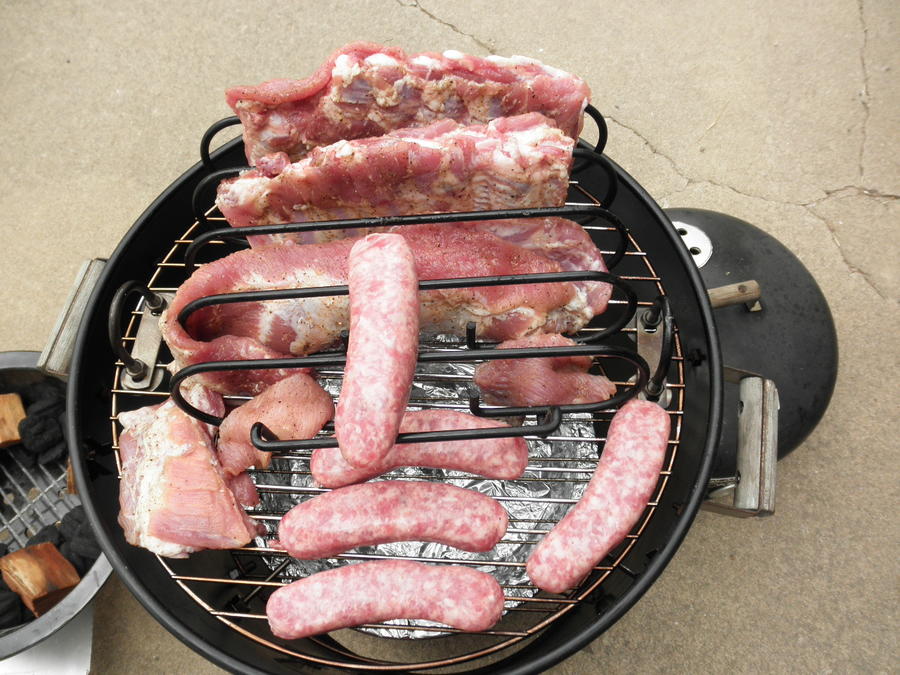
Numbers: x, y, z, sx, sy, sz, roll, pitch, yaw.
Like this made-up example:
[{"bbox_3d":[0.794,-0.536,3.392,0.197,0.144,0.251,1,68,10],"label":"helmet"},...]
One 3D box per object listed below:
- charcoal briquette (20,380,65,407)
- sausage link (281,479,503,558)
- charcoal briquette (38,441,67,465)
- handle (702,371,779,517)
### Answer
[{"bbox_3d":[-0.522,0.074,0.942,0.050,0.034,0.047,-23,66,-8],"label":"charcoal briquette"},{"bbox_3d":[-0.032,0.113,0.449,0.140,0.037,0.046,-2,65,3],"label":"sausage link"},{"bbox_3d":[-0.505,0.142,0.926,0.050,0.034,0.047,-35,68,-13],"label":"charcoal briquette"},{"bbox_3d":[0.197,0.074,0.514,0.060,0.027,0.102,10,66,8],"label":"handle"}]

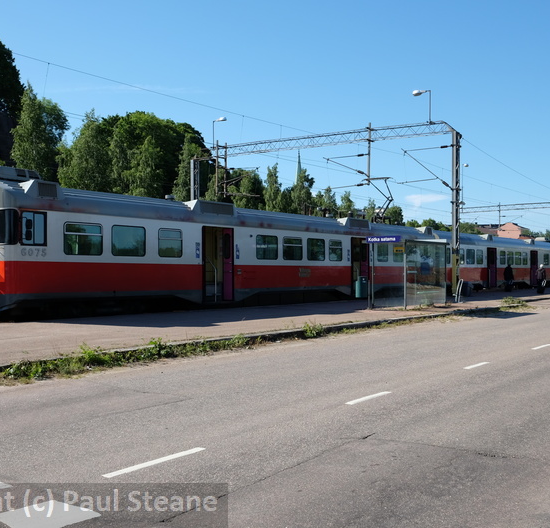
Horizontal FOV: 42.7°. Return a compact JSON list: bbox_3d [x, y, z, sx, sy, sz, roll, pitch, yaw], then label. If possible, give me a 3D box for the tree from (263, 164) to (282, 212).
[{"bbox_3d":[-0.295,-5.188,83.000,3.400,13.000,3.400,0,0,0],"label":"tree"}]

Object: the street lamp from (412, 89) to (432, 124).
[{"bbox_3d":[8.200,-8.816,39.400,1.200,1.850,0.350,0,-1,37],"label":"street lamp"}]

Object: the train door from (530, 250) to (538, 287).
[{"bbox_3d":[19.355,0.336,52.500,0.130,2.600,1.550,0,-1,37],"label":"train door"}]

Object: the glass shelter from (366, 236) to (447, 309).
[{"bbox_3d":[5.100,0.380,26.960,1.750,2.550,3.900,0,-1,37],"label":"glass shelter"}]

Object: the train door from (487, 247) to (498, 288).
[{"bbox_3d":[13.991,0.251,45.300,0.130,2.600,1.550,0,-1,37],"label":"train door"}]

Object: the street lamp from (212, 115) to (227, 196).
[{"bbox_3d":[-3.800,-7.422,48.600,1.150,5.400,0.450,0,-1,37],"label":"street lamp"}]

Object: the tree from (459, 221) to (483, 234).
[{"bbox_3d":[44.665,-4.205,160.000,6.200,11.500,6.200,0,0,0],"label":"tree"}]

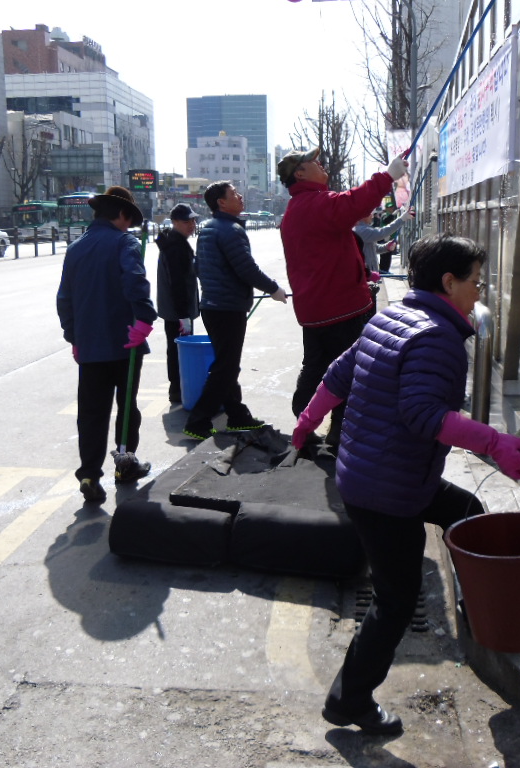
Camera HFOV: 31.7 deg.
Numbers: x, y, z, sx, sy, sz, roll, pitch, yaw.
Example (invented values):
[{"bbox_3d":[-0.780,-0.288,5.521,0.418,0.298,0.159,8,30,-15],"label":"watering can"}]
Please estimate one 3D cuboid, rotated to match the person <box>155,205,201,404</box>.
[{"bbox_3d":[-0.710,-0.659,7.670,0.380,1.660,0.500,-2,10,-7],"label":"person"}]

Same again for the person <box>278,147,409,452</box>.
[{"bbox_3d":[0.480,-0.500,5.650,0.800,1.830,0.600,-6,11,-26],"label":"person"}]

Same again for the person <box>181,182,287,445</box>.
[{"bbox_3d":[-0.190,-0.500,6.330,0.730,1.730,0.540,-2,10,-7],"label":"person"}]

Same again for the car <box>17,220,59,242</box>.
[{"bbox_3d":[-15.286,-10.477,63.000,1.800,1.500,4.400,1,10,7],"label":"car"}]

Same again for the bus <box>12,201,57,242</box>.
[{"bbox_3d":[-16.684,-13.240,74.457,2.500,3.200,10.900,0,10,8],"label":"bus"}]

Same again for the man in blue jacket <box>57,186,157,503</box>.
[{"bbox_3d":[-0.865,-0.242,5.200,0.540,1.720,0.440,3,11,22],"label":"man in blue jacket"}]

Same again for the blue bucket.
[{"bbox_3d":[-0.468,-0.086,7.521,0.470,0.585,0.470,-1,10,0],"label":"blue bucket"}]

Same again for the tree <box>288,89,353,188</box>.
[{"bbox_3d":[4.700,-15.800,66.900,4.800,10.600,4.800,-1,10,0],"label":"tree"}]

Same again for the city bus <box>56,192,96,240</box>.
[{"bbox_3d":[-10.152,-10.740,59.445,2.500,3.200,10.900,0,10,7],"label":"city bus"}]

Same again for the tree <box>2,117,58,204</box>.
[{"bbox_3d":[-20.060,-17.990,80.900,4.700,10.500,4.700,-1,10,0],"label":"tree"}]

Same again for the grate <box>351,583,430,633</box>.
[{"bbox_3d":[0.526,0.921,3.728,0.320,0.040,0.490,0,10,6],"label":"grate"}]

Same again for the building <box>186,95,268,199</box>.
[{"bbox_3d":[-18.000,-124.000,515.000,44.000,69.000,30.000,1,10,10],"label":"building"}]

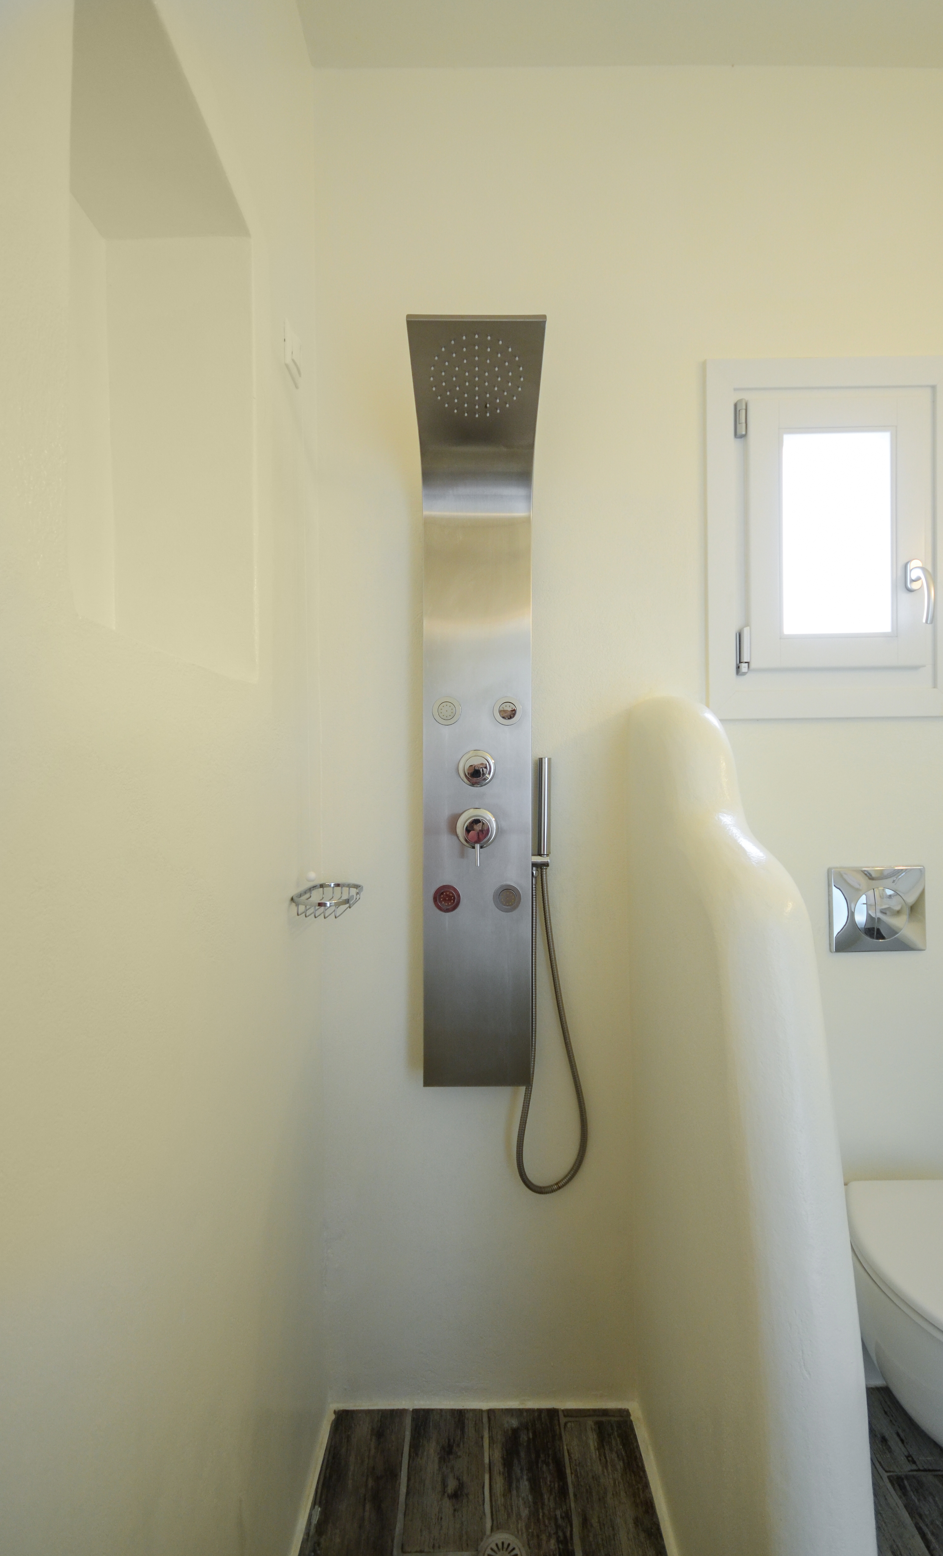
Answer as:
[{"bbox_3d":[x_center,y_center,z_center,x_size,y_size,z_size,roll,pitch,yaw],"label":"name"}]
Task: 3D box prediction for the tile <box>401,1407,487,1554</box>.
[{"bbox_3d":[-0.048,1.316,1.219,0.147,0.010,0.250,0,1,0],"label":"tile"}]

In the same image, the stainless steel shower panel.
[{"bbox_3d":[0.010,-0.046,1.157,0.211,1.310,0.350,0,1,0],"label":"stainless steel shower panel"}]

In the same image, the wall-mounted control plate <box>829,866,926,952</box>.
[{"bbox_3d":[0.829,0.267,1.323,0.187,0.170,0.018,0,1,0],"label":"wall-mounted control plate"}]

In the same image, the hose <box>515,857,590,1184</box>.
[{"bbox_3d":[0.162,0.499,1.297,0.146,0.665,0.050,0,1,0],"label":"hose"}]

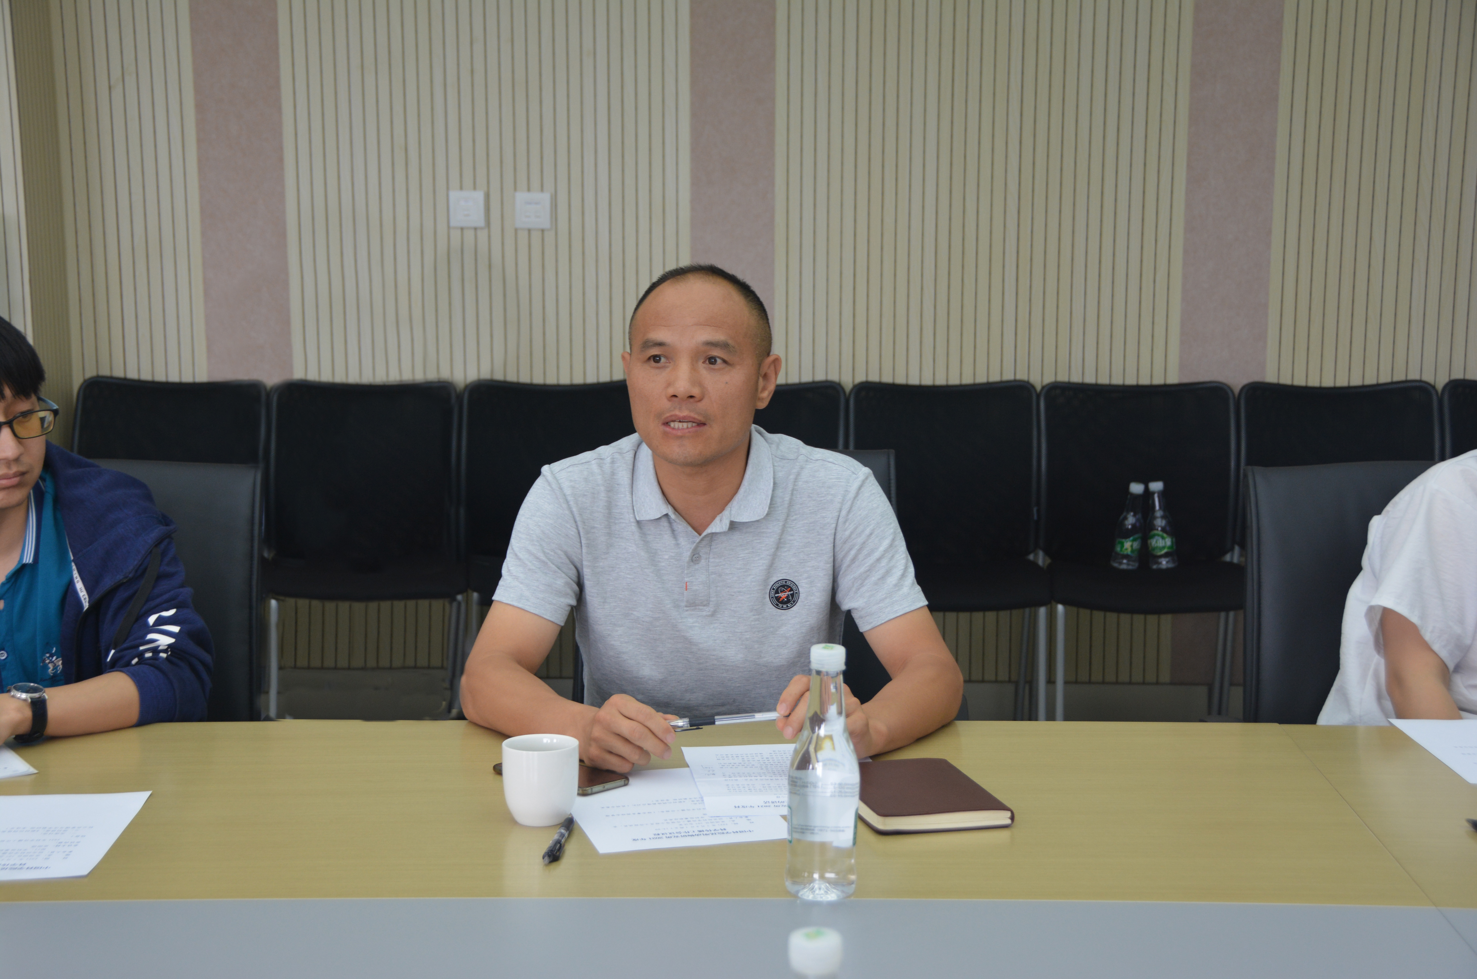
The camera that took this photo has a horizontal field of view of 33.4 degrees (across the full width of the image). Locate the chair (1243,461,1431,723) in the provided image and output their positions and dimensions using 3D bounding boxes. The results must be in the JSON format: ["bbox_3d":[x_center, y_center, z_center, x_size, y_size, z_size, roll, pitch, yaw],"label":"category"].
[{"bbox_3d":[0.932,0.486,3.286,0.580,1.000,0.640,0,8,-3],"label":"chair"}]

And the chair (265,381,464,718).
[{"bbox_3d":[-0.872,0.186,5.784,0.465,0.860,0.580,-1,8,-4],"label":"chair"}]

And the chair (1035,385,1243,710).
[{"bbox_3d":[0.942,0.197,5.723,0.465,0.860,0.580,1,8,5],"label":"chair"}]

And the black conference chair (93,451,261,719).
[{"bbox_3d":[-0.894,0.484,3.286,0.580,1.000,0.640,0,8,3],"label":"black conference chair"}]

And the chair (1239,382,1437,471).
[{"bbox_3d":[1.405,0.200,5.707,0.465,0.860,0.580,1,8,5],"label":"chair"}]

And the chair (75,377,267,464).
[{"bbox_3d":[-1.330,0.183,5.799,0.465,0.860,0.580,-1,8,-4],"label":"chair"}]

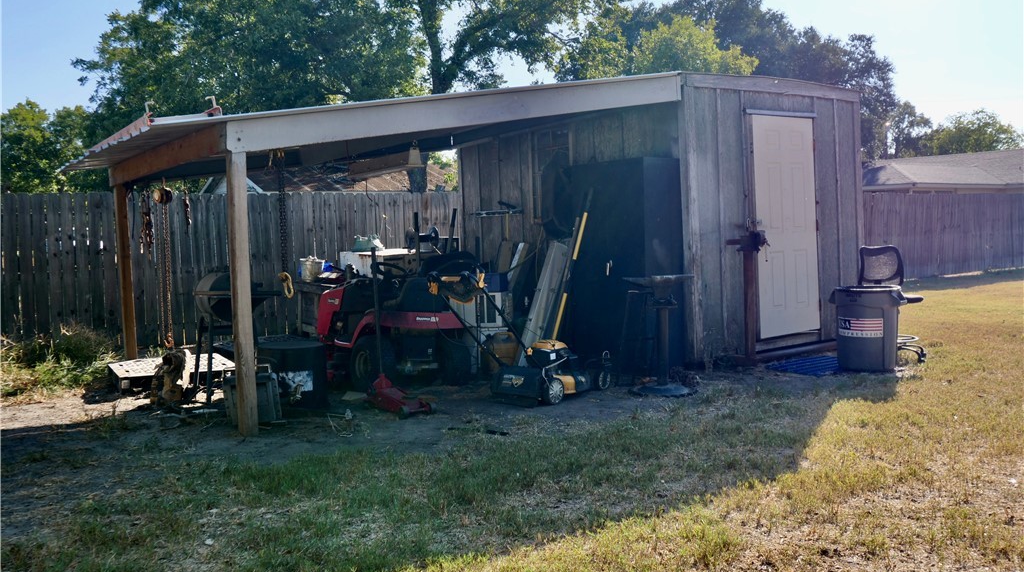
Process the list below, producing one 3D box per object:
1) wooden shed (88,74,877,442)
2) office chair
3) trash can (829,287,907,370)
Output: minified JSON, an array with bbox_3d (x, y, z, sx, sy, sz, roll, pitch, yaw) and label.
[{"bbox_3d":[-0.336,-0.627,8.367,6.970,2.522,4.182,-4,5,-35],"label":"wooden shed"},{"bbox_3d":[3.418,0.147,7.450,0.610,1.010,0.630,-2,4,-7],"label":"office chair"},{"bbox_3d":[3.026,0.344,7.030,0.640,0.680,0.570,2,6,37],"label":"trash can"}]

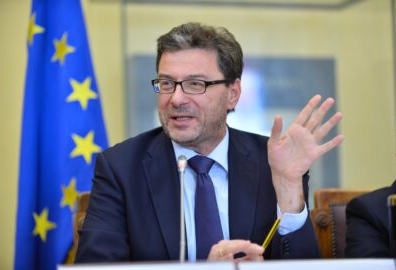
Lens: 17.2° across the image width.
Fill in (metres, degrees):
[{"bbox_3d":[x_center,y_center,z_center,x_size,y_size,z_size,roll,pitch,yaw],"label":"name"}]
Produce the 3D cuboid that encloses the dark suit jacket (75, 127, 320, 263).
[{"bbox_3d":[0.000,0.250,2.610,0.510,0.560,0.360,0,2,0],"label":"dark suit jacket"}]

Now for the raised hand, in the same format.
[{"bbox_3d":[0.191,0.033,2.440,0.130,0.225,0.080,18,3,6],"label":"raised hand"}]

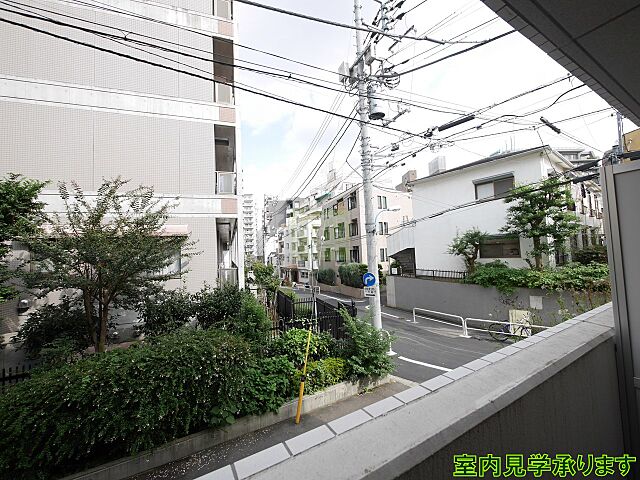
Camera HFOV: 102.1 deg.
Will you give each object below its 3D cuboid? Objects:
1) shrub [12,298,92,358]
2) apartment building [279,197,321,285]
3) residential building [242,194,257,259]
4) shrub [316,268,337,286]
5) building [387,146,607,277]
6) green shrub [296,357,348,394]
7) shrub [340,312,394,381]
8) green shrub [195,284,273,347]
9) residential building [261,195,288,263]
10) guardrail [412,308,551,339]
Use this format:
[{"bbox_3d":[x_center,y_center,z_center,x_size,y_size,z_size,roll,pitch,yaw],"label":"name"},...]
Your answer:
[{"bbox_3d":[-6.200,2.060,6.100,1.400,1.400,1.200,-2,-3,-18],"label":"shrub"},{"bbox_3d":[-0.200,0.188,45.500,9.000,14.500,14.000,-1,-3,-24],"label":"apartment building"},{"bbox_3d":[-36.984,-3.907,138.000,14.000,37.500,13.000,-2,-3,-13],"label":"residential building"},{"bbox_3d":[0.780,4.400,30.500,1.600,2.000,3.000,-1,-3,-23],"label":"shrub"},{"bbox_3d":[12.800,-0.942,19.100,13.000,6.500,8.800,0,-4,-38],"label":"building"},{"bbox_3d":[0.070,3.770,7.250,1.350,0.820,0.950,-4,-3,25],"label":"green shrub"},{"bbox_3d":[1.500,3.330,8.250,1.500,1.900,1.300,-4,-3,24],"label":"shrub"},{"bbox_3d":[-2.470,2.130,7.300,1.900,1.650,1.350,-1,-3,-24],"label":"green shrub"},{"bbox_3d":[-14.792,-1.504,86.000,11.000,24.000,11.000,-4,-3,30],"label":"residential building"},{"bbox_3d":[6.953,4.045,12.152,0.590,0.820,5.910,0,-4,-42],"label":"guardrail"}]

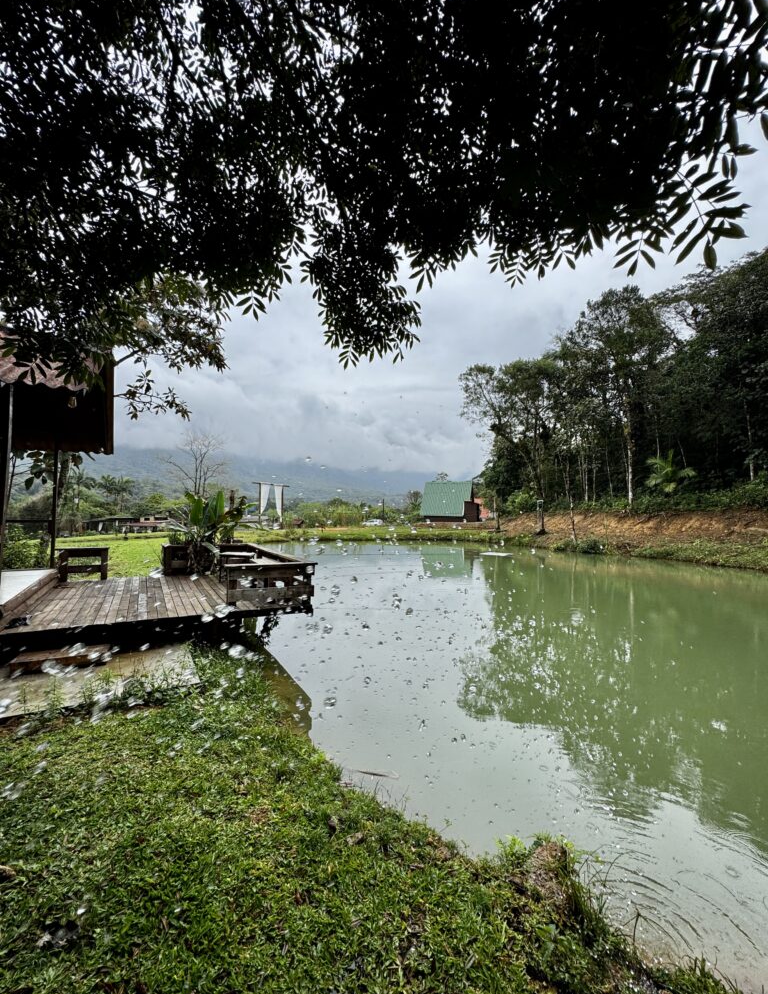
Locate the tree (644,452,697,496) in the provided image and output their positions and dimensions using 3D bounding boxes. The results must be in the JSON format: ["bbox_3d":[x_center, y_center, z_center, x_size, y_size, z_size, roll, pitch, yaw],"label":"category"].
[{"bbox_3d":[18.680,-1.206,27.000,3.000,3.500,2.900,-1,-3,35],"label":"tree"}]

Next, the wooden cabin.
[{"bbox_3d":[9.563,0.724,60.000,8.300,6.000,6.200,0,-3,20],"label":"wooden cabin"}]

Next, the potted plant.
[{"bbox_3d":[-3.430,0.675,8.100,1.500,1.620,1.300,2,-3,-23],"label":"potted plant"}]

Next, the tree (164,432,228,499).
[{"bbox_3d":[-21.734,-1.913,48.000,7.100,11.300,6.800,2,-3,-24],"label":"tree"}]

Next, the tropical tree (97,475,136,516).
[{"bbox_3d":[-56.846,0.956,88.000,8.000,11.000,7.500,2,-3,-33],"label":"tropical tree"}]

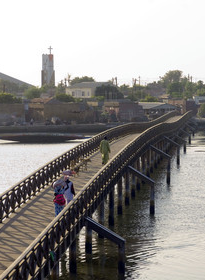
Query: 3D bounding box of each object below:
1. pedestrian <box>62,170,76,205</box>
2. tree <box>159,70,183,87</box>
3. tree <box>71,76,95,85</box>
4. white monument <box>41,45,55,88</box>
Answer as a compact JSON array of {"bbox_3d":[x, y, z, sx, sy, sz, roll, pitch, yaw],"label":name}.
[{"bbox_3d":[-1.460,2.329,55.128,0.600,1.830,0.450,0,2,4],"label":"pedestrian"},{"bbox_3d":[20.084,-14.158,359.722,7.400,12.450,7.400,0,2,0],"label":"tree"},{"bbox_3d":[-5.638,-13.055,354.760,7.600,10.620,7.600,0,2,0],"label":"tree"},{"bbox_3d":[-15.885,-17.677,359.589,4.000,19.490,4.000,0,2,0],"label":"white monument"}]

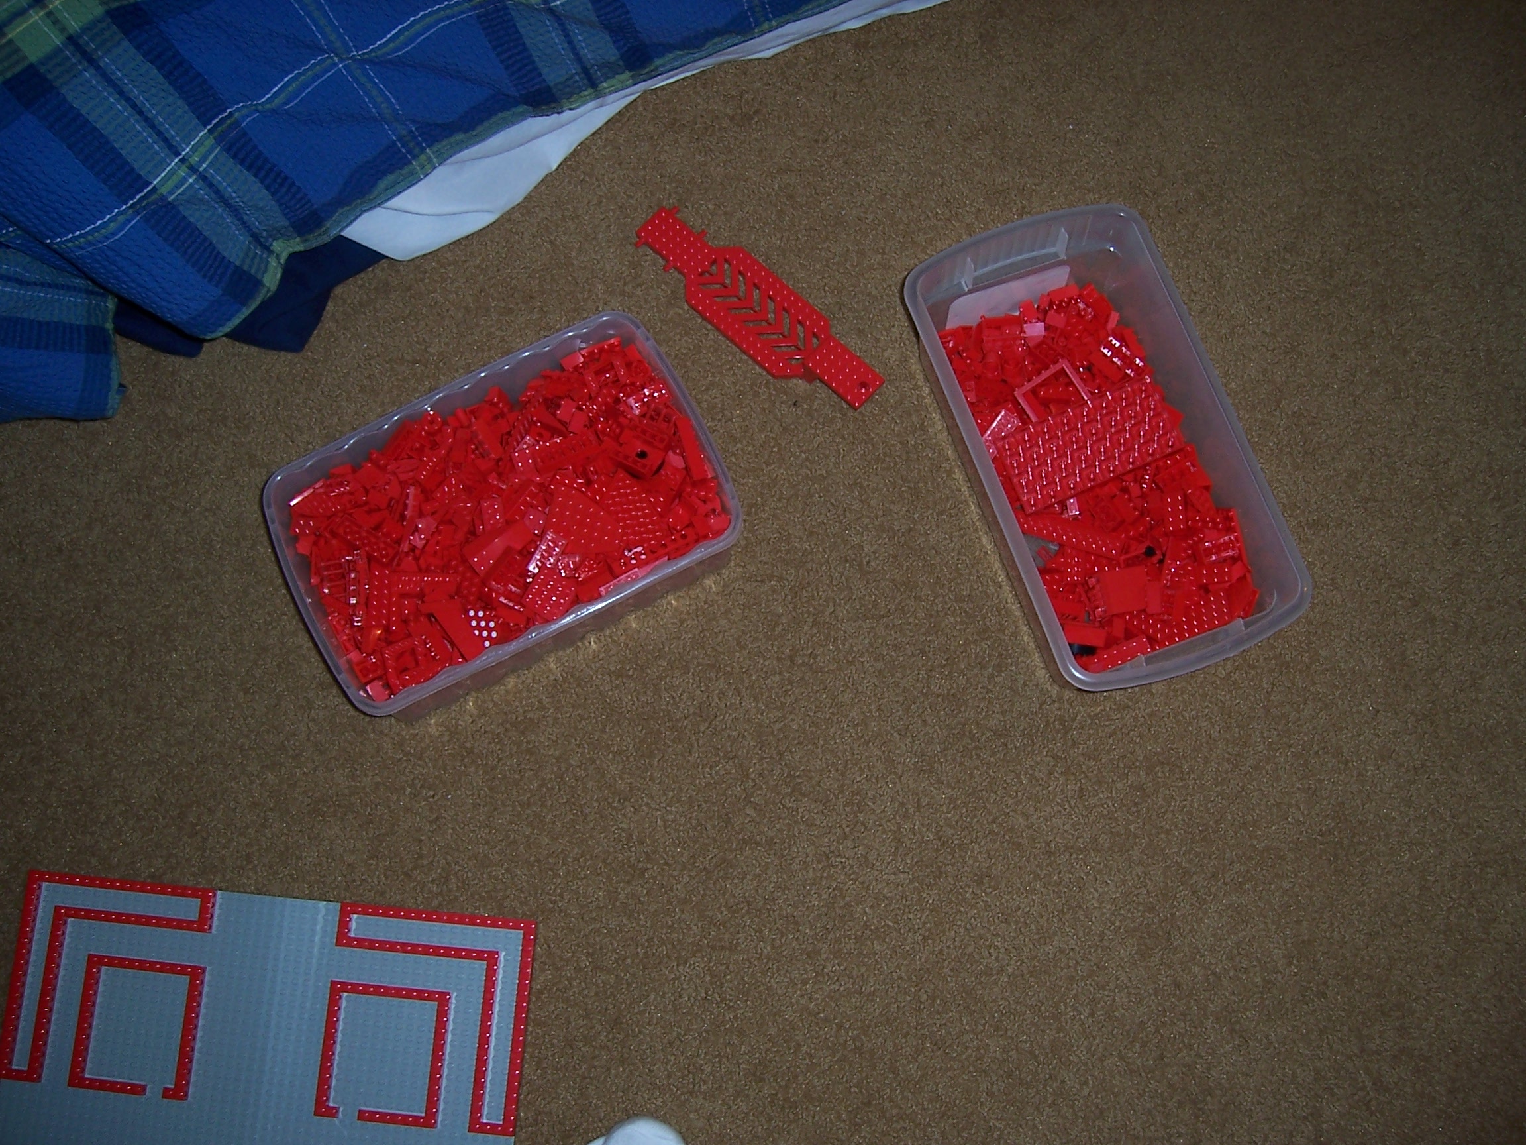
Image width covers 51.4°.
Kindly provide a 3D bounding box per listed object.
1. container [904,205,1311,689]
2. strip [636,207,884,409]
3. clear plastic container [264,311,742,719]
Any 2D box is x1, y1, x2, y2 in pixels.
[{"bbox_3d":[0.246,-0.084,1.184,0.197,0.115,0.361,-20,75,-5],"label":"container"},{"bbox_3d":[-0.004,-0.209,1.259,0.240,0.033,0.064,42,78,10],"label":"strip"},{"bbox_3d":[-0.186,-0.033,1.173,0.308,0.108,0.204,-27,76,-7],"label":"clear plastic container"}]

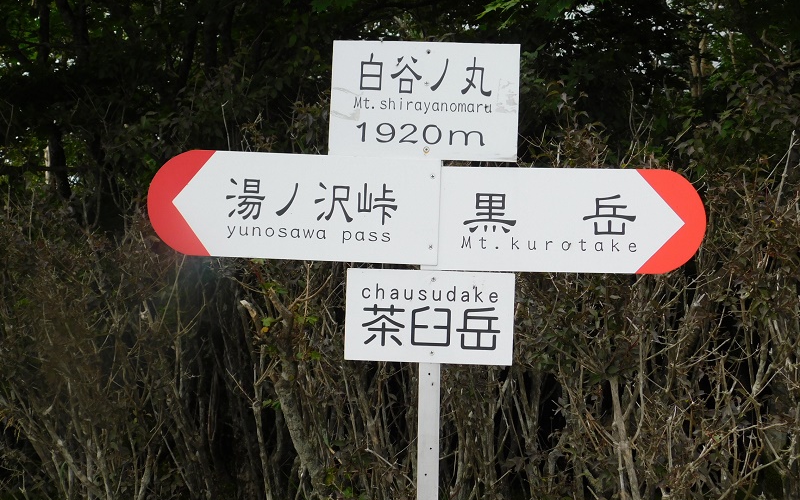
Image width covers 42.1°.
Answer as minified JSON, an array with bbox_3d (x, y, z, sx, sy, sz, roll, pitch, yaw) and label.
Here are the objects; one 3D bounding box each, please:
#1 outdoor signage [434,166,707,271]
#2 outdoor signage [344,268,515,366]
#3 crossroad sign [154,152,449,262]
[{"bbox_3d":[0.343,-0.062,2.168,0.592,0.218,0.015,1,0,2],"label":"outdoor signage"},{"bbox_3d":[0.062,0.139,2.178,0.352,0.195,0.015,2,0,2],"label":"outdoor signage"},{"bbox_3d":[-0.223,-0.091,2.188,0.614,0.223,0.015,2,0,2],"label":"crossroad sign"}]

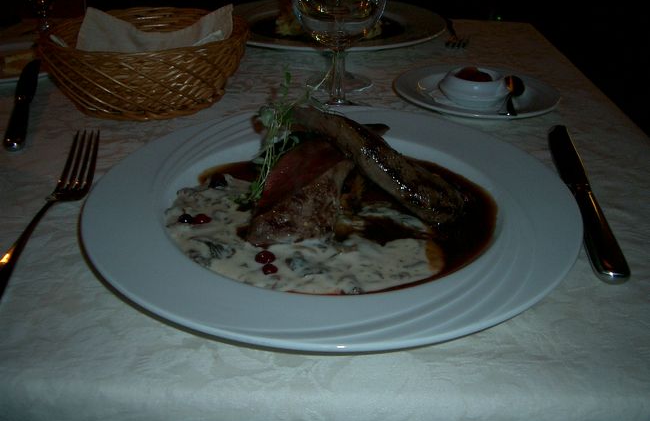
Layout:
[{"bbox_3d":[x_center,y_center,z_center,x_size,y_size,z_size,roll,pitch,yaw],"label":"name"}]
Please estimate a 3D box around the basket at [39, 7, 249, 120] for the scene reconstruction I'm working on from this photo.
[{"bbox_3d":[-0.166,-0.139,0.622,0.194,0.073,0.184,1,29,0],"label":"basket"}]

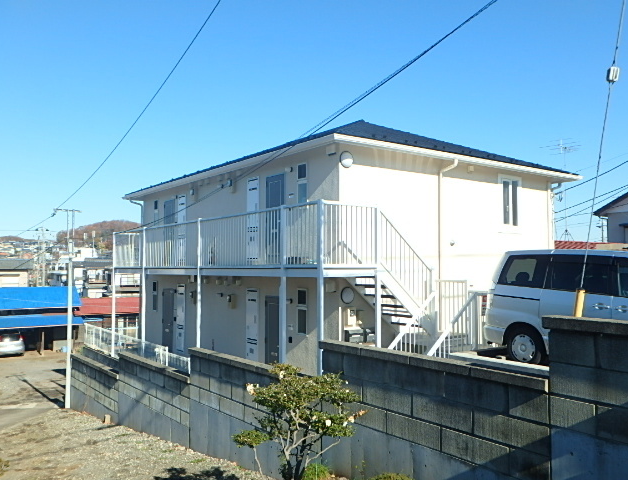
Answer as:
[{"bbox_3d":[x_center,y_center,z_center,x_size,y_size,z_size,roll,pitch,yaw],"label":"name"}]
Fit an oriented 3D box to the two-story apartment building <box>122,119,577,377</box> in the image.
[{"bbox_3d":[0.124,0.147,17.862,9.430,7.279,12.420,2,-3,-37],"label":"two-story apartment building"}]

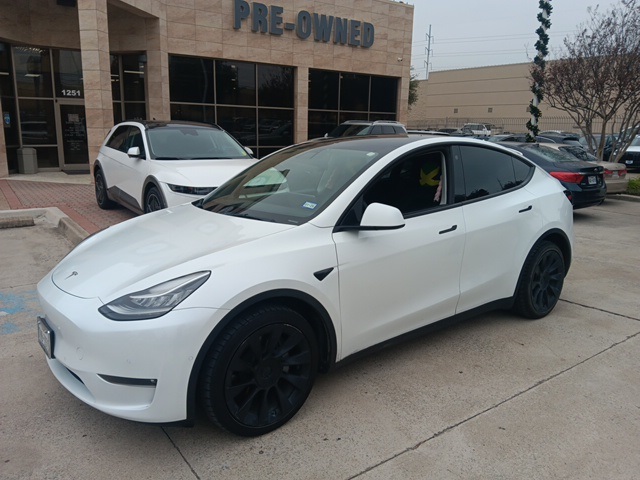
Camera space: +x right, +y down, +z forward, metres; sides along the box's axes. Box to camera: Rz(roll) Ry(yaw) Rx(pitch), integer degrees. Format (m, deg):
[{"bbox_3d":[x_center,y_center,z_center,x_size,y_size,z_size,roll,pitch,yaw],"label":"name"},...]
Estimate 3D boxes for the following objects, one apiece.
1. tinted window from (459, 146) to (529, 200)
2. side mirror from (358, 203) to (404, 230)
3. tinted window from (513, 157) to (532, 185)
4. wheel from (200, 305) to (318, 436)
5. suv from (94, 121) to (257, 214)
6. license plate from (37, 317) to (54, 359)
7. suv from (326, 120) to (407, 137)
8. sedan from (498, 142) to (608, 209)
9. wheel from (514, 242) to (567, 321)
[{"bbox_3d":[1.356,-0.531,3.776,1.100,0.410,0.050,-8,-11,-37],"label":"tinted window"},{"bbox_3d":[0.366,-0.146,2.807,0.160,0.160,0.230,-8,15,-37],"label":"side mirror"},{"bbox_3d":[1.737,-0.598,4.077,0.340,0.250,0.050,-8,-11,-37],"label":"tinted window"},{"bbox_3d":[-0.323,0.685,2.605,0.710,0.710,0.250,-9,15,-39],"label":"wheel"},{"bbox_3d":[-2.370,-1.170,8.120,1.890,1.600,4.630,-8,15,-36],"label":"suv"},{"bbox_3d":[-1.535,0.539,2.680,0.030,0.160,0.310,-8,15,-37],"label":"license plate"},{"bbox_3d":[1.470,-3.200,16.400,1.900,1.700,4.750,8,14,32],"label":"suv"},{"bbox_3d":[3.970,-1.530,11.460,1.830,1.460,4.800,-8,15,-37],"label":"sedan"},{"bbox_3d":[1.959,0.358,4.348,0.710,0.710,0.250,-8,15,-37],"label":"wheel"}]

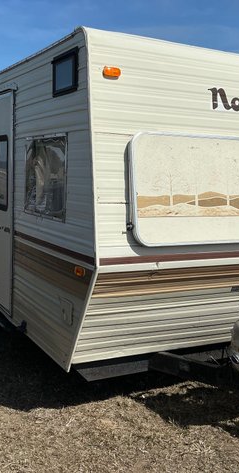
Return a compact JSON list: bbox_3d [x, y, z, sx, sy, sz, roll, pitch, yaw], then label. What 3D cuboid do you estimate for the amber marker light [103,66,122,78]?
[{"bbox_3d":[-0.031,-0.898,2.779,0.105,0.050,0.035,-2,-1,-29],"label":"amber marker light"}]

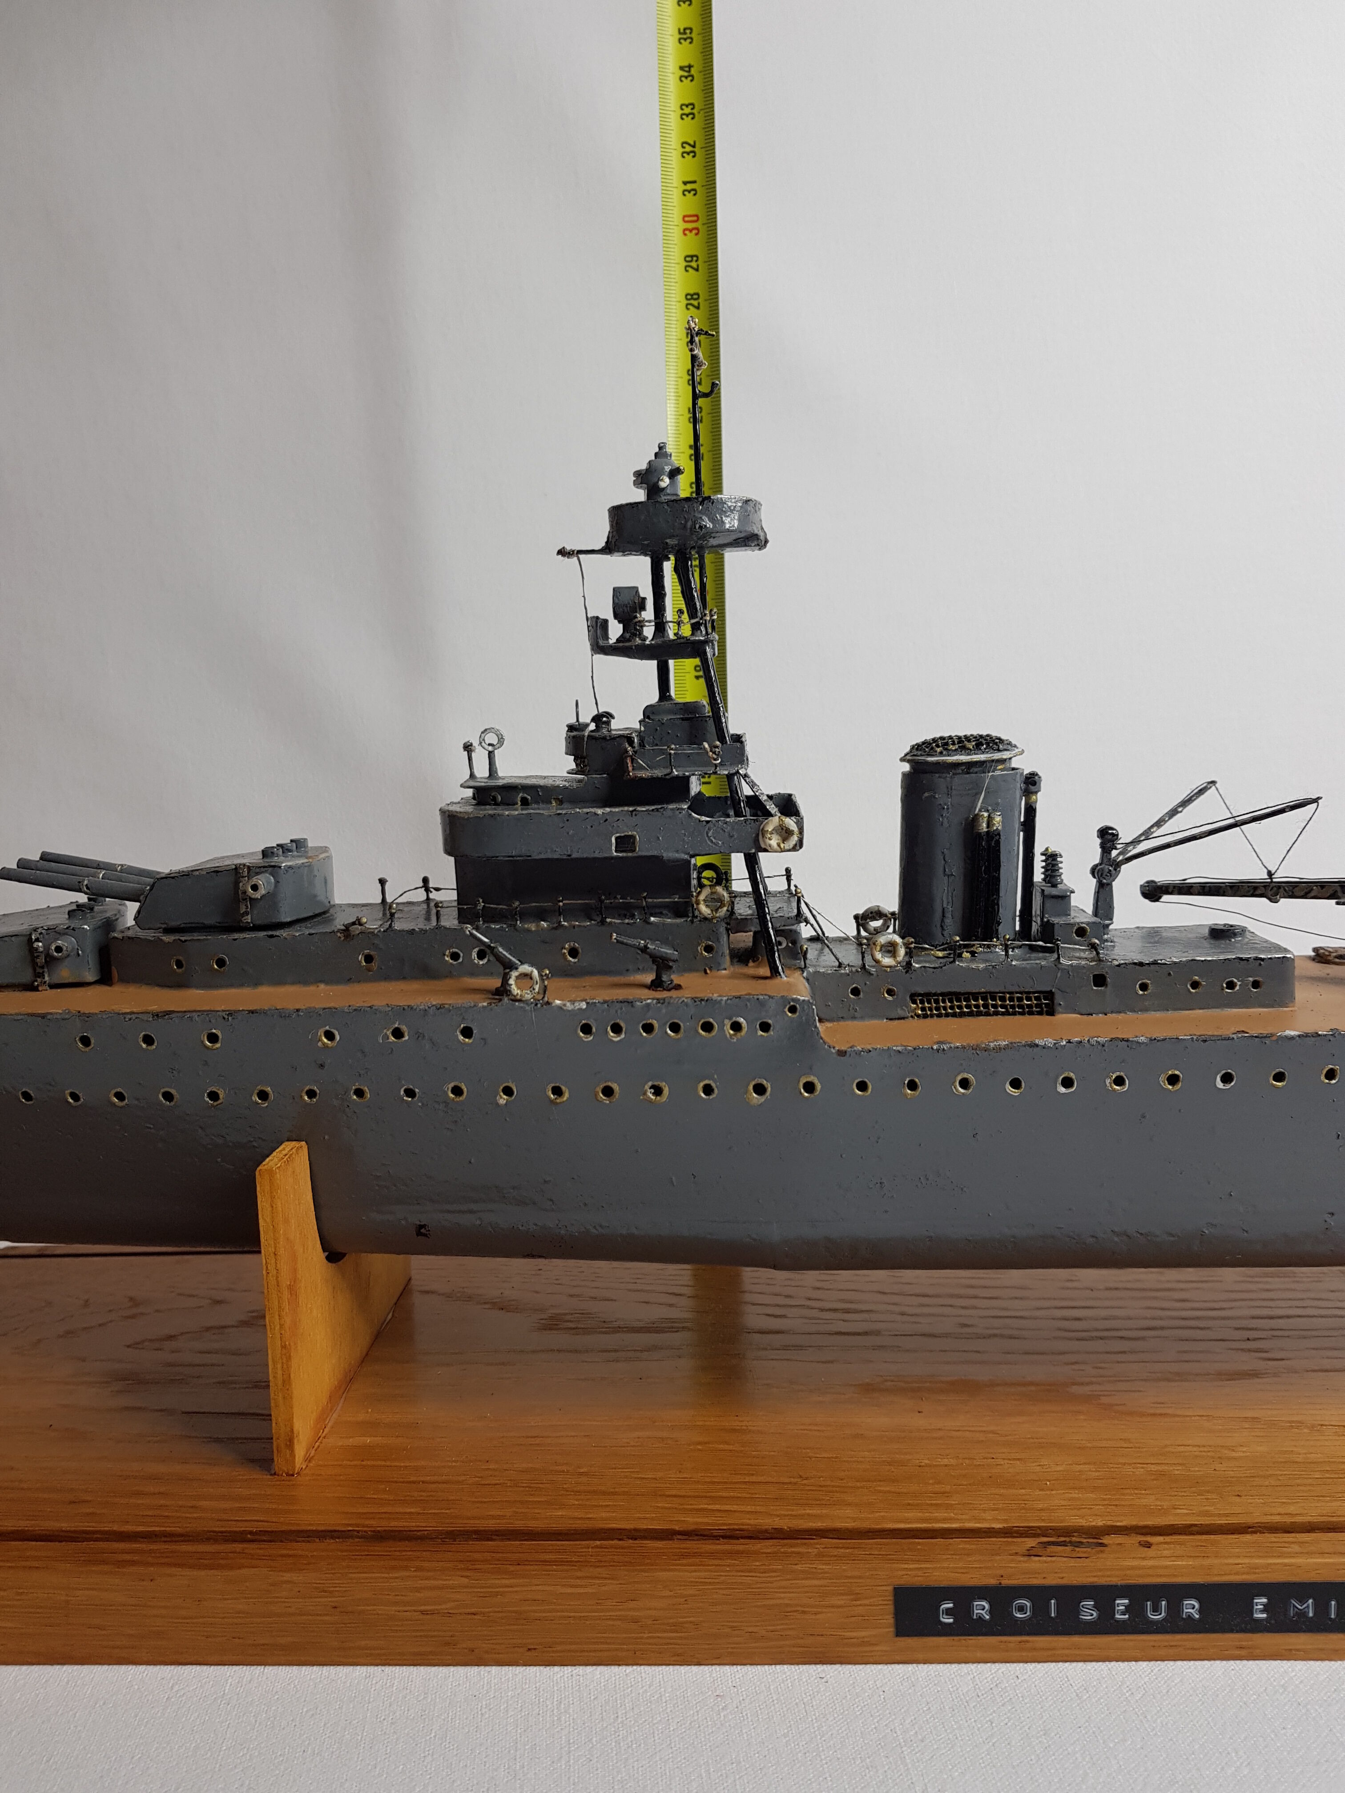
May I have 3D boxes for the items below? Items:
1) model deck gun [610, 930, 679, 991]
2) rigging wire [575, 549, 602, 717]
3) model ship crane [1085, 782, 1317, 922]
[{"bbox_3d":[-0.005,0.013,0.265,0.013,0.012,0.005,-2,8,-4],"label":"model deck gun"},{"bbox_3d":[-0.018,-0.055,0.282,0.002,0.033,0.002,-7,7,3],"label":"rigging wire"},{"bbox_3d":[0.106,-0.008,0.284,0.036,0.028,0.056,-1,8,2],"label":"model ship crane"}]

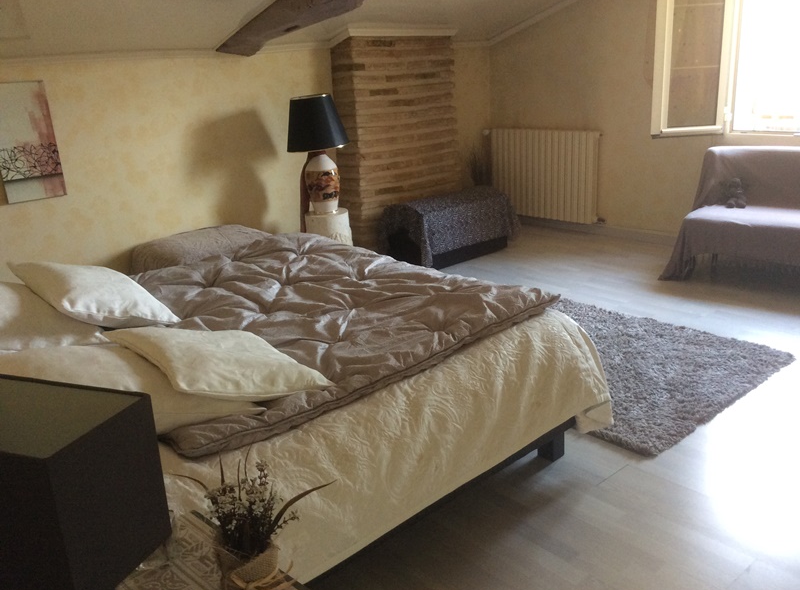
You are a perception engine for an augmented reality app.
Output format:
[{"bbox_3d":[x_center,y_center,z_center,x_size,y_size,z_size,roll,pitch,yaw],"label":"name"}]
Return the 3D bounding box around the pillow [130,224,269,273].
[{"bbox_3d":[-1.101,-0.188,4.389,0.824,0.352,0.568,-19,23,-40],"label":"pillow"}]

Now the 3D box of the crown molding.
[{"bbox_3d":[-0.031,-1.891,5.400,1.115,0.125,0.298,-19,23,-40],"label":"crown molding"}]

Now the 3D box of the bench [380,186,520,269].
[{"bbox_3d":[0.404,-0.531,5.696,1.022,0.430,0.454,-19,23,-40],"label":"bench"}]

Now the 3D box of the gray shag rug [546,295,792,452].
[{"bbox_3d":[0.771,0.259,3.740,1.261,0.043,1.832,-19,23,-40],"label":"gray shag rug"}]

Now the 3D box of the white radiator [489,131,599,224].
[{"bbox_3d":[1.193,-1.006,6.177,0.092,0.734,1.022,-19,23,-40],"label":"white radiator"}]

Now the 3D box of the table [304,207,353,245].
[{"bbox_3d":[-0.472,-0.319,5.047,0.305,0.508,0.305,-19,23,-40],"label":"table"}]

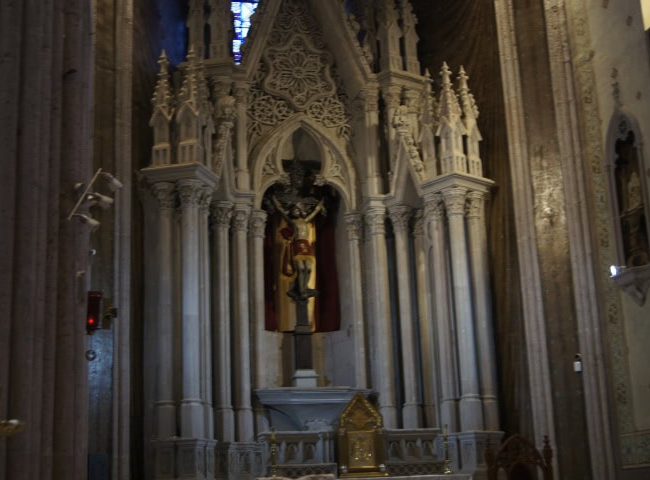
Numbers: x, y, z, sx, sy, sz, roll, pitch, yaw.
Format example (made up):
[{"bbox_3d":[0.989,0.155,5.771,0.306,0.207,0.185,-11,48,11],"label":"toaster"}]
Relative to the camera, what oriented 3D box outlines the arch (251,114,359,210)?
[{"bbox_3d":[-0.330,-1.250,14.268,1.681,1.602,0.350,1,-13,-16],"label":"arch"}]

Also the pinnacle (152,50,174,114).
[{"bbox_3d":[-2.183,-2.146,12.098,0.222,0.866,0.222,-5,-13,11],"label":"pinnacle"}]

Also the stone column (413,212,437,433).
[{"bbox_3d":[1.542,1.190,13.987,0.202,3.409,0.202,1,-13,-16],"label":"stone column"}]

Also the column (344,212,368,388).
[{"bbox_3d":[0.457,1.125,13.260,0.237,3.101,0.237,1,-13,-13],"label":"column"}]

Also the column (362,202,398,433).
[{"bbox_3d":[0.886,1.148,13.792,0.307,3.440,0.307,1,-13,-16],"label":"column"}]

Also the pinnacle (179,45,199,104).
[{"bbox_3d":[-1.815,-2.229,12.049,0.205,0.781,0.205,-5,-13,11],"label":"pinnacle"}]

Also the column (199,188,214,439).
[{"bbox_3d":[-1.599,0.941,12.220,0.177,3.442,0.177,1,-13,-16],"label":"column"}]

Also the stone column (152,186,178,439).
[{"bbox_3d":[-2.031,0.862,11.407,0.315,3.221,0.315,-5,-13,11],"label":"stone column"}]

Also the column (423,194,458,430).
[{"bbox_3d":[1.577,0.962,12.342,0.250,3.223,0.250,-2,-13,0],"label":"column"}]

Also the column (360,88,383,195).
[{"bbox_3d":[0.753,-1.589,14.416,0.272,1.788,0.272,1,-13,-16],"label":"column"}]

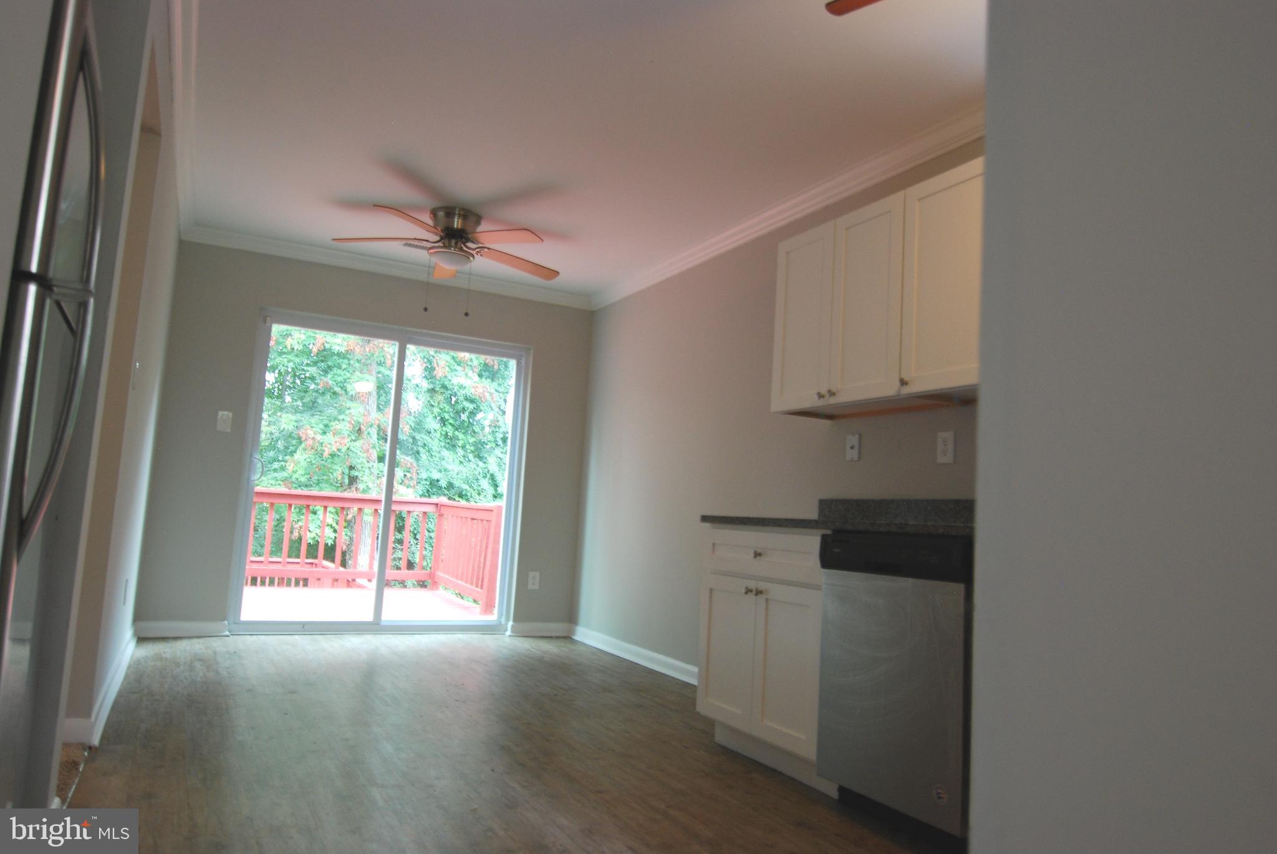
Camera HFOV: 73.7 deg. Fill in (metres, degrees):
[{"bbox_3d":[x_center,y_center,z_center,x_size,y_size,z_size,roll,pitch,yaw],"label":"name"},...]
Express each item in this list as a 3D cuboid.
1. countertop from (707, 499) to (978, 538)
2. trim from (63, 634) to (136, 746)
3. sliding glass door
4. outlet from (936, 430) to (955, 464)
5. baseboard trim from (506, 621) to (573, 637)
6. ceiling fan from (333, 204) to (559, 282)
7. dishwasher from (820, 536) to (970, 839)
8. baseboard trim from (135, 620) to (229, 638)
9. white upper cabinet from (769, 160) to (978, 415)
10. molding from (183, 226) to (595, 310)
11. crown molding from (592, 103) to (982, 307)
[{"bbox_3d":[0.907,0.312,3.021,0.684,0.140,1.450,6,-7,-28],"label":"countertop"},{"bbox_3d":[-2.439,1.114,3.925,0.110,0.092,2.390,6,-7,-28],"label":"trim"},{"bbox_3d":[-1.658,0.345,5.734,1.810,2.040,0.120,6,-7,-26],"label":"sliding glass door"},{"bbox_3d":[1.185,0.080,3.271,0.010,0.120,0.077,6,-7,-28],"label":"outlet"},{"bbox_3d":[-0.687,1.445,6.089,0.470,0.095,0.018,6,-7,-26],"label":"baseboard trim"},{"bbox_3d":[-1.014,-1.019,4.705,1.290,0.300,1.270,6,-7,-26],"label":"ceiling fan"},{"bbox_3d":[1.005,0.770,2.682,0.615,0.825,0.618,6,-7,-28],"label":"dishwasher"},{"bbox_3d":[-2.737,1.218,5.103,0.490,0.100,0.018,6,-7,-26],"label":"baseboard trim"},{"bbox_3d":[1.027,-0.461,3.349,0.325,0.767,1.150,6,-7,-28],"label":"white upper cabinet"},{"bbox_3d":[-1.563,-1.063,5.824,2.760,0.085,0.080,6,-7,-26],"label":"molding"},{"bbox_3d":[0.466,-1.049,4.809,0.080,0.085,3.690,6,-7,-28],"label":"crown molding"}]

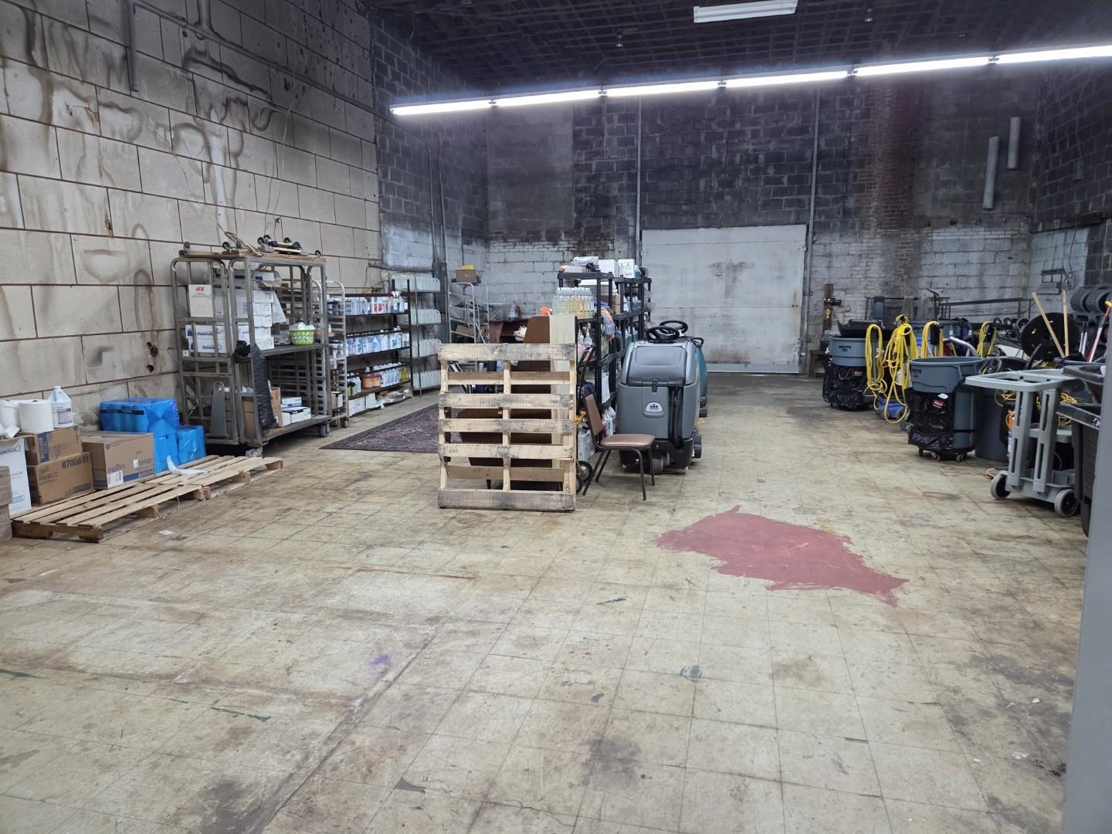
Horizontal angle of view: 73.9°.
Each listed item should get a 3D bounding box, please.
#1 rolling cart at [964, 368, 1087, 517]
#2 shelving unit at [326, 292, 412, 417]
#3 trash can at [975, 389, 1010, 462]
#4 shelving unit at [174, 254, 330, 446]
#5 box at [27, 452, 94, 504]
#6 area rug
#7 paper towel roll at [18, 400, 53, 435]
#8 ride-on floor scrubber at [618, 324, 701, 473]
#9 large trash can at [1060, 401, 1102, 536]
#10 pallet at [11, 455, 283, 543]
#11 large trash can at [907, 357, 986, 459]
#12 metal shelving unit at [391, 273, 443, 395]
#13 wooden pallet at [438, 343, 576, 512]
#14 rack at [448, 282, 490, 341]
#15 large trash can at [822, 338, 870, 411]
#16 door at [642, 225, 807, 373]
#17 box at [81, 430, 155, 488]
[{"bbox_3d":[3.462,0.175,5.245,1.140,0.955,0.540,-6,11,-26],"label":"rolling cart"},{"bbox_3d":[-2.708,-1.035,10.323,0.360,1.810,2.360,2,10,14],"label":"shelving unit"},{"bbox_3d":[4.187,-0.016,6.817,0.610,0.800,0.610,4,11,25],"label":"trash can"},{"bbox_3d":[-3.152,-0.662,7.872,0.840,1.950,1.340,2,10,14],"label":"shelving unit"},{"bbox_3d":[-3.842,0.449,5.548,0.440,0.288,0.445,2,10,17],"label":"box"},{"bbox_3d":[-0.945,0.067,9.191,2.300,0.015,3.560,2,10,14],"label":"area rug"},{"bbox_3d":[-3.757,-0.003,5.334,0.190,0.208,0.190,2,10,14],"label":"paper towel roll"},{"bbox_3d":[1.008,-0.231,6.956,0.700,1.250,1.250,2,10,14],"label":"ride-on floor scrubber"},{"bbox_3d":[3.423,0.375,4.386,0.620,0.850,0.680,2,10,14],"label":"large trash can"},{"bbox_3d":[-3.346,0.576,5.958,1.200,0.125,2.040,2,10,14],"label":"pallet"},{"bbox_3d":[3.588,-0.074,6.819,0.660,0.910,0.640,-1,10,0],"label":"large trash can"},{"bbox_3d":[-2.229,-1.350,12.163,0.460,1.880,1.220,2,10,15],"label":"metal shelving unit"},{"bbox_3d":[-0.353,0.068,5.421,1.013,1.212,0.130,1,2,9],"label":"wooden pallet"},{"bbox_3d":[-1.415,-1.367,12.361,0.460,1.740,0.550,3,10,22],"label":"rack"},{"bbox_3d":[3.995,-0.592,9.916,0.640,0.930,0.640,4,11,25],"label":"large trash can"},{"bbox_3d":[3.208,-2.254,14.393,3.060,2.780,0.120,3,10,17],"label":"door"},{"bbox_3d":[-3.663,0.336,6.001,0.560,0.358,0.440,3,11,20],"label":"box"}]

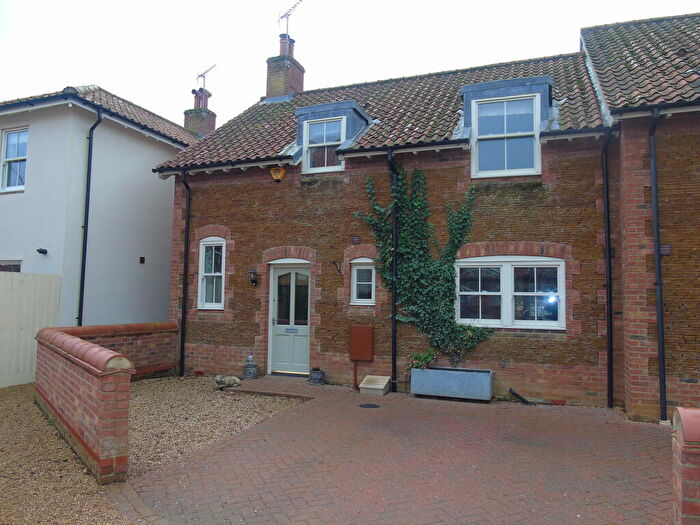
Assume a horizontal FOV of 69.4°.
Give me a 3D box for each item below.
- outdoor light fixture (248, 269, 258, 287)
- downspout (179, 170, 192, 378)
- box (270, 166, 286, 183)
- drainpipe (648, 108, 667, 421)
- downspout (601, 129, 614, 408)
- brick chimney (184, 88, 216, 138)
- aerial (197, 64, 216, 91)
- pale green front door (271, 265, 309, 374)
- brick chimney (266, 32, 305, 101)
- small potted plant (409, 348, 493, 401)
[{"bbox_3d":[-1.839,0.292,9.601,0.160,0.330,0.220,-1,-5,20],"label":"outdoor light fixture"},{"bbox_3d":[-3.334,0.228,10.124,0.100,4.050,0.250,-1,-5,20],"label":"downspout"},{"bbox_3d":[-1.369,-1.661,9.658,0.290,0.295,0.090,-1,-5,20],"label":"box"},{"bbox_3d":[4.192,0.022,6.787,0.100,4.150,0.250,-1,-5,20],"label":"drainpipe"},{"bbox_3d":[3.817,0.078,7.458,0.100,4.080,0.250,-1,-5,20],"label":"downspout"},{"bbox_3d":[-5.522,-5.452,18.702,0.970,1.980,0.650,-1,-5,20],"label":"brick chimney"},{"bbox_3d":[-5.166,-6.686,18.213,0.350,0.750,1.330,5,-6,-43],"label":"aerial"},{"bbox_3d":[-1.092,1.086,9.552,0.790,1.970,0.070,-1,-5,20],"label":"pale green front door"},{"bbox_3d":[-1.815,-5.363,14.328,0.670,2.000,1.020,-1,-5,20],"label":"brick chimney"},{"bbox_3d":[1.601,1.770,8.050,1.280,0.750,0.410,-1,-5,20],"label":"small potted plant"}]

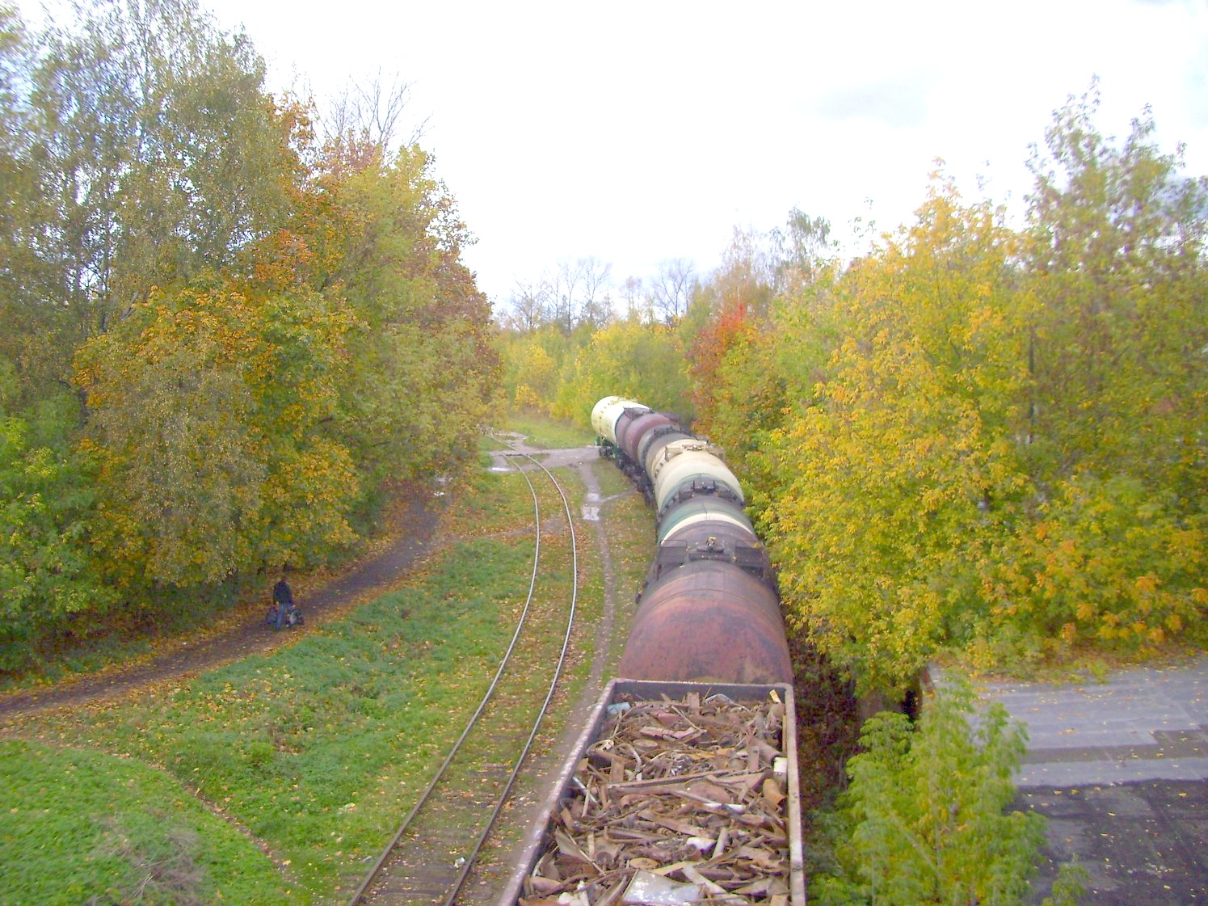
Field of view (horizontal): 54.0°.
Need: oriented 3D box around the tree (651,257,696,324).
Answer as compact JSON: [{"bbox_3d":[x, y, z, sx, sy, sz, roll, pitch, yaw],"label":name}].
[{"bbox_3d":[8.890,-15.286,149.219,6.200,18.600,6.200,0,6,0],"label":"tree"}]

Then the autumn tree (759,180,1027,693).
[{"bbox_3d":[7.534,-0.216,31.144,6.900,13.000,6.700,0,6,0],"label":"autumn tree"}]

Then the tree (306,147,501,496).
[{"bbox_3d":[-10.628,-6.301,61.679,9.800,18.800,9.500,0,6,0],"label":"tree"}]

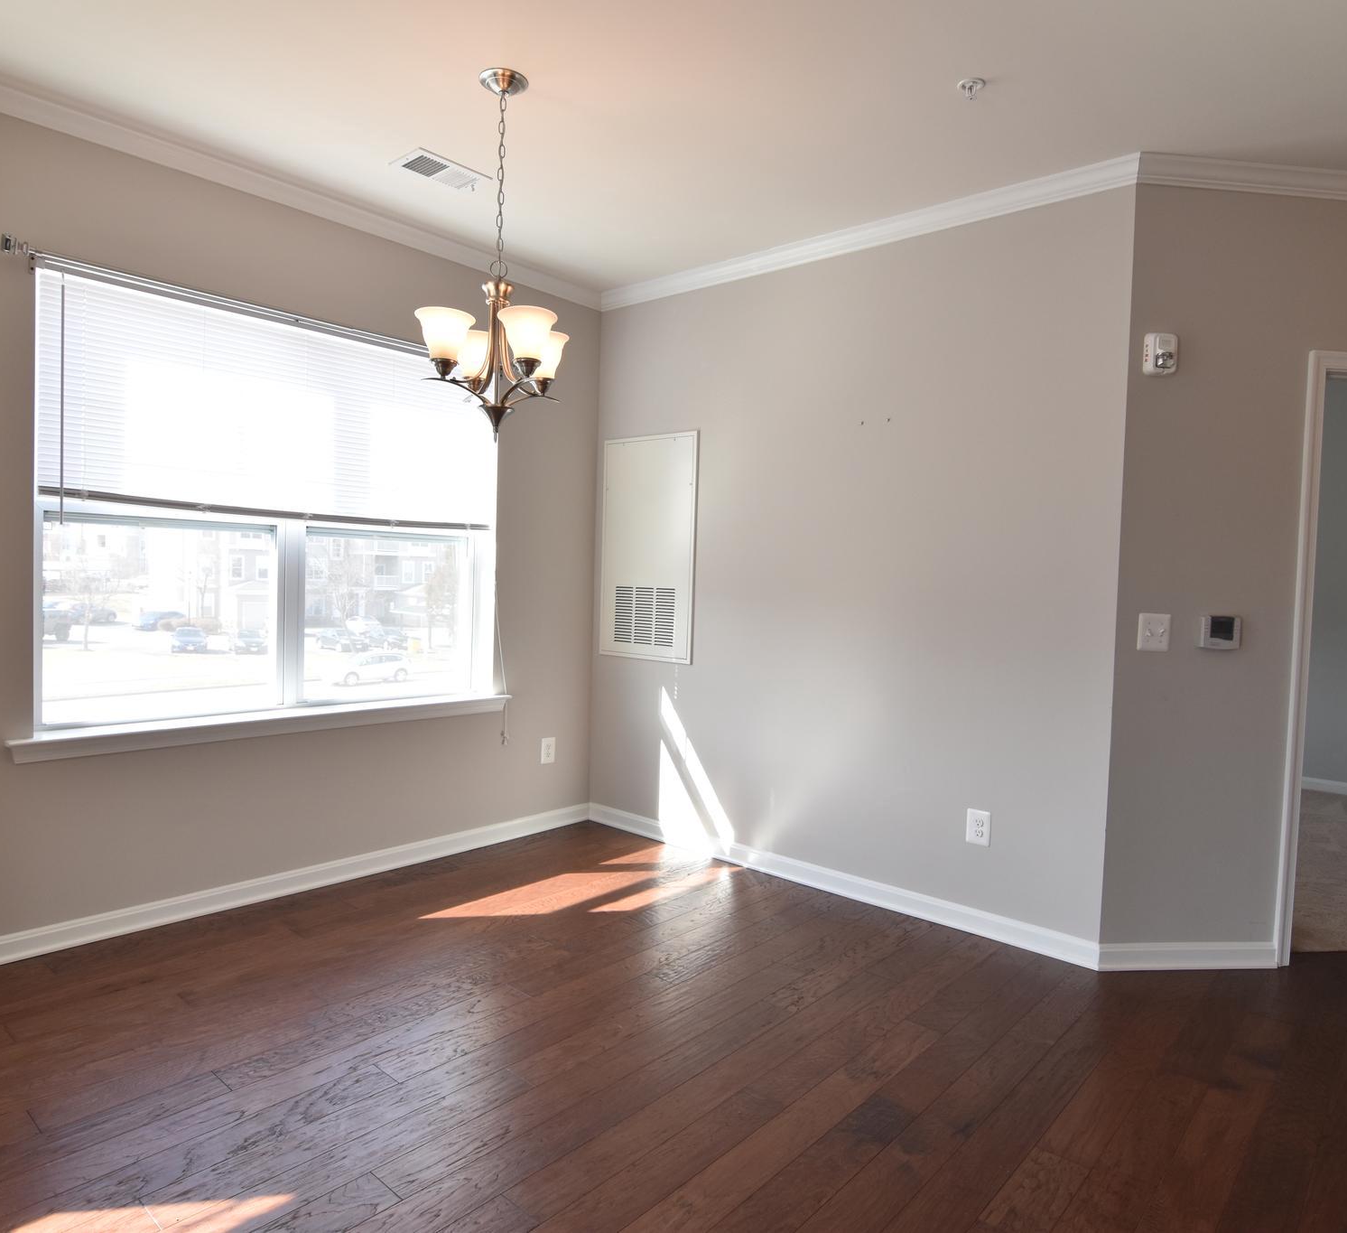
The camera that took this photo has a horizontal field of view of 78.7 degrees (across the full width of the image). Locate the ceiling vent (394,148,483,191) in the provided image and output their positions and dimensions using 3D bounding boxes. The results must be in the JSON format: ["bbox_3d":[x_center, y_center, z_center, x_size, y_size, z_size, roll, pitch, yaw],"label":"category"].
[{"bbox_3d":[-0.818,-1.558,2.903,0.196,0.016,0.290,5,4,44],"label":"ceiling vent"}]

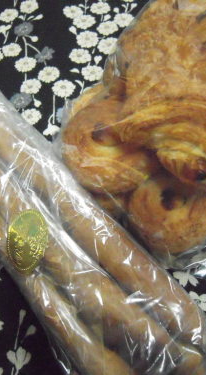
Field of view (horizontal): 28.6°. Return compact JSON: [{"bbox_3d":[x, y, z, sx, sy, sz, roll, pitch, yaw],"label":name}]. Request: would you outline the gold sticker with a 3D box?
[{"bbox_3d":[-0.057,0.042,0.311,0.033,0.003,0.050,0,80,12],"label":"gold sticker"}]

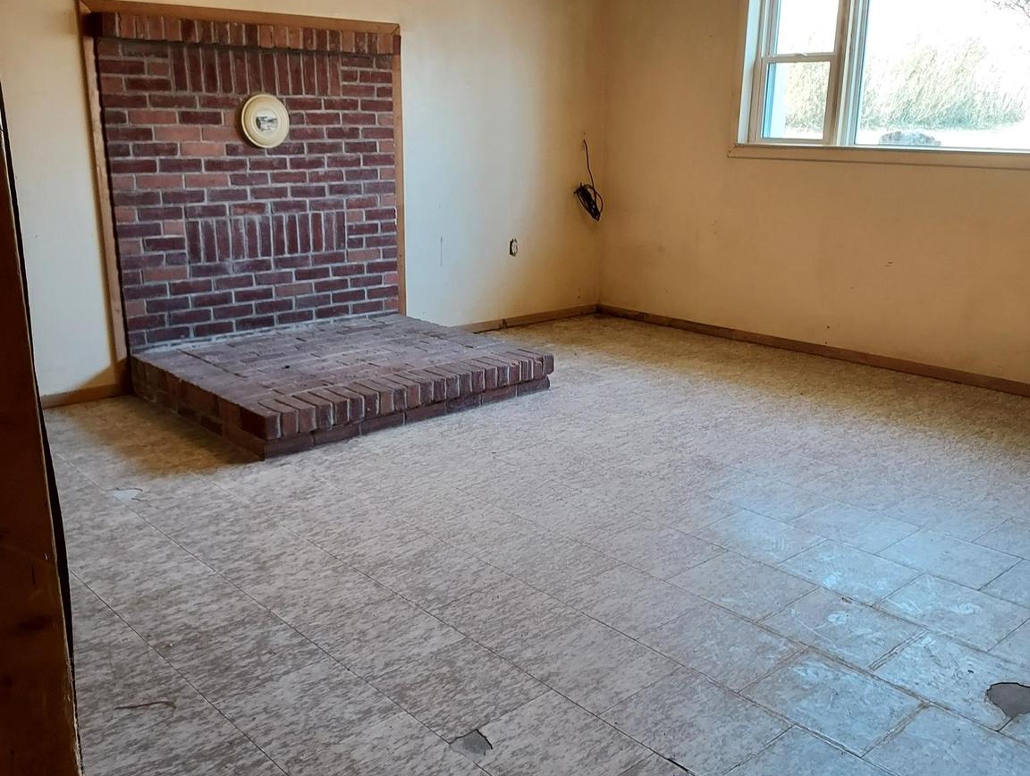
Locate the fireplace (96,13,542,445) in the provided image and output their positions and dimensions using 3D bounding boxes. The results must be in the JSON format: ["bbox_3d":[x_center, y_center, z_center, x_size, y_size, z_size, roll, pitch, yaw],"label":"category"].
[{"bbox_3d":[-0.810,-0.813,4.340,1.610,1.720,1.270,-13,21,-39],"label":"fireplace"}]

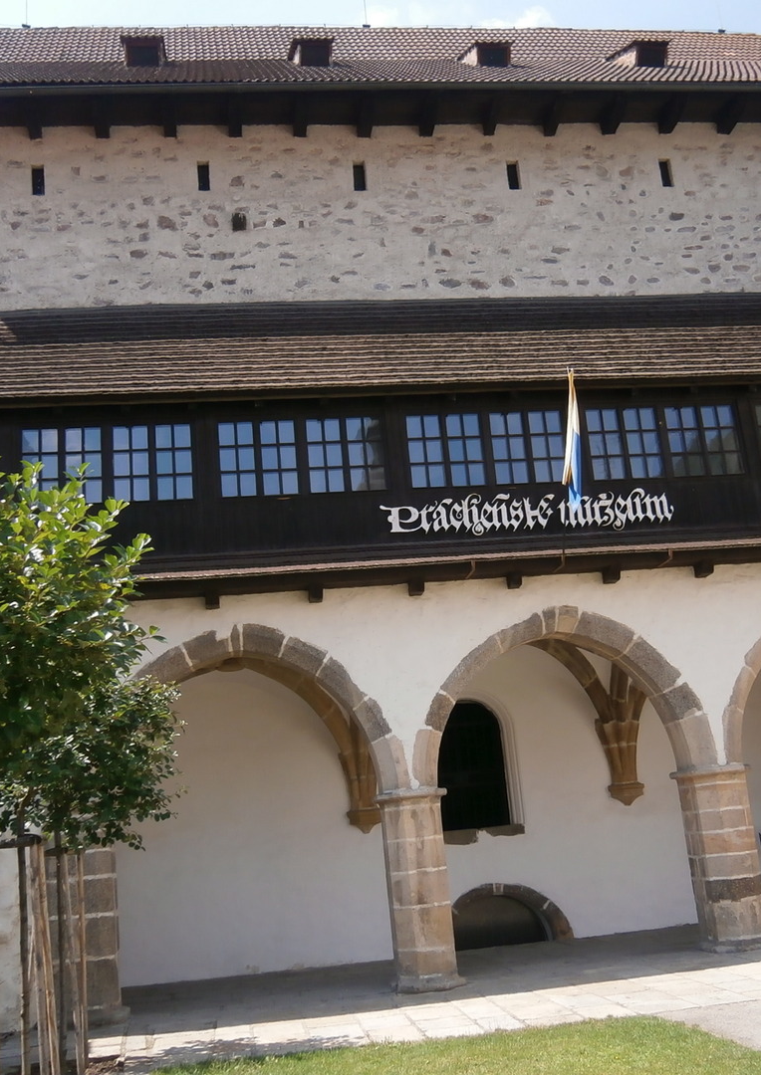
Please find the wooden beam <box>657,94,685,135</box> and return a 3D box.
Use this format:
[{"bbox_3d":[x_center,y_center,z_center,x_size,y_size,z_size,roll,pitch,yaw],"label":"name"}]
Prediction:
[{"bbox_3d":[4.674,-6.745,17.067,0.239,0.220,0.870,-3,-12,-8],"label":"wooden beam"}]

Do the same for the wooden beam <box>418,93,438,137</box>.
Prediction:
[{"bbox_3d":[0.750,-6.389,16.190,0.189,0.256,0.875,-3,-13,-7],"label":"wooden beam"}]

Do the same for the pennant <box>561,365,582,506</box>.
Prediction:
[{"bbox_3d":[2.327,-1.190,13.227,0.190,1.750,0.300,-3,7,-9],"label":"pennant"}]

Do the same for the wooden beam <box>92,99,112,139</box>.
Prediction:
[{"bbox_3d":[-4.472,-6.679,17.220,0.200,0.270,0.620,-3,-13,-9],"label":"wooden beam"}]

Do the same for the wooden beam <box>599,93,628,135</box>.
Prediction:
[{"bbox_3d":[3.733,-6.683,16.919,0.226,0.220,0.890,-3,-12,-8],"label":"wooden beam"}]

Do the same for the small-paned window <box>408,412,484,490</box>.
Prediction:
[{"bbox_3d":[0.856,-1.133,14.095,0.967,1.007,0.080,-3,-13,-9],"label":"small-paned window"}]

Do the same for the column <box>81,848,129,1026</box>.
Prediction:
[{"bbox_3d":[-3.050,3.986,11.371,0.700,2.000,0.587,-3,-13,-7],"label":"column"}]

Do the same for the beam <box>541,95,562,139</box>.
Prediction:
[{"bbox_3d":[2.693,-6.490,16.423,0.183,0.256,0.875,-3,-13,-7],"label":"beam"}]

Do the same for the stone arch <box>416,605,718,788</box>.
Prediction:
[{"bbox_3d":[2.183,1.963,13.537,3.820,2.111,0.500,-3,-12,-9],"label":"stone arch"}]

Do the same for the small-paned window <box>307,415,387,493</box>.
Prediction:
[{"bbox_3d":[-0.431,-1.078,13.901,0.992,1.008,0.080,-3,-13,-9],"label":"small-paned window"}]

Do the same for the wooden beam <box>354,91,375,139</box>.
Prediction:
[{"bbox_3d":[-0.188,-6.431,16.349,0.211,0.220,0.890,-3,-12,-8],"label":"wooden beam"}]

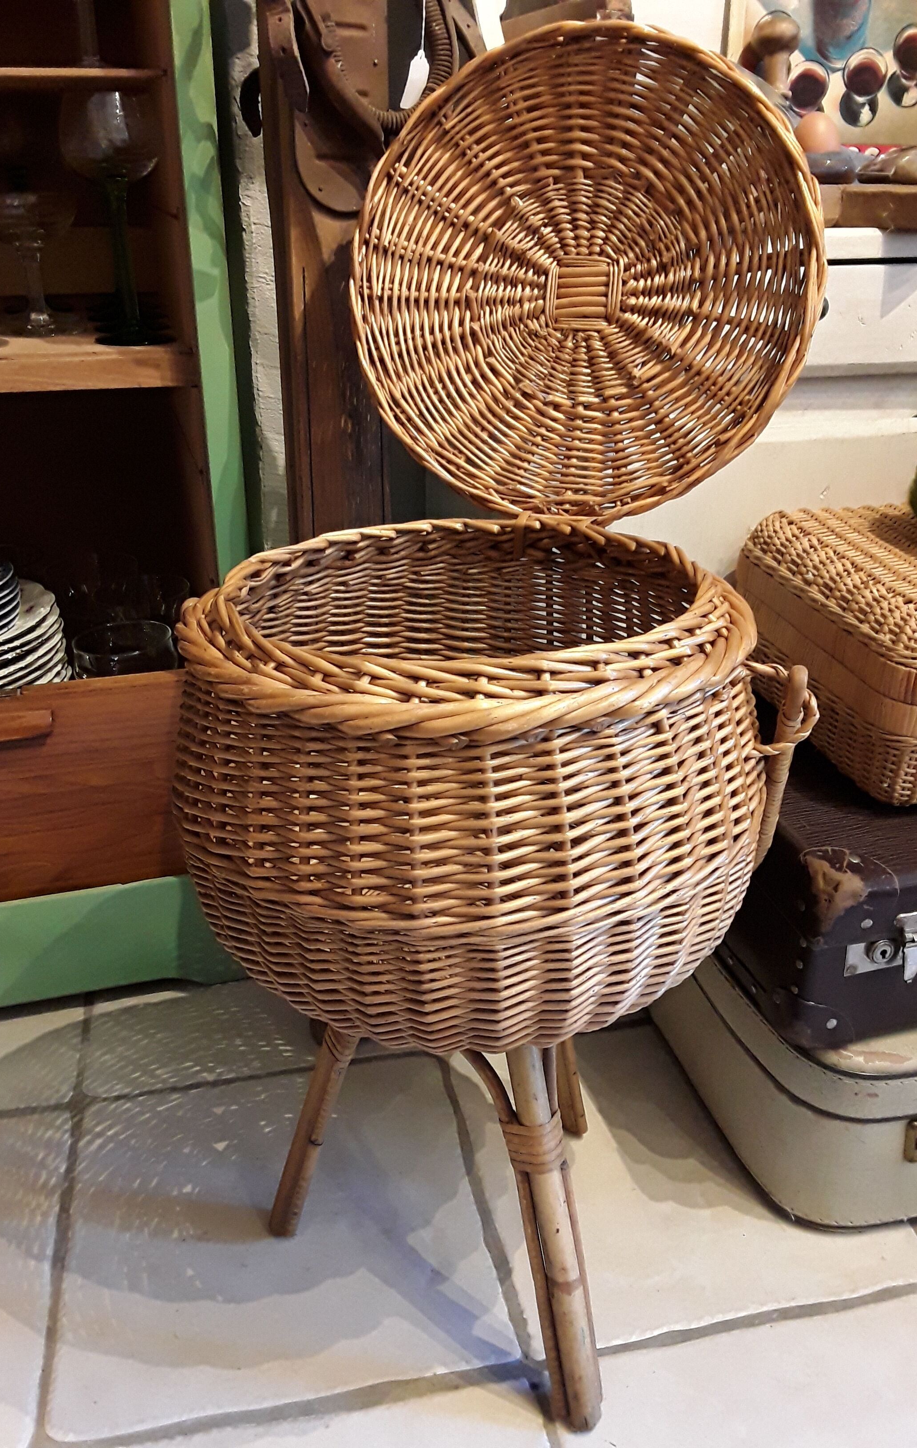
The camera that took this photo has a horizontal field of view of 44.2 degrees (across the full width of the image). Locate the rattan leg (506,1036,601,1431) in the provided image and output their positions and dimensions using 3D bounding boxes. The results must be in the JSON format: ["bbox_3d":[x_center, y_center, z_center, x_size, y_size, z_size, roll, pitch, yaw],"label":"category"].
[{"bbox_3d":[0.072,0.381,0.838,0.037,0.327,0.030,-13,13,-24],"label":"rattan leg"}]

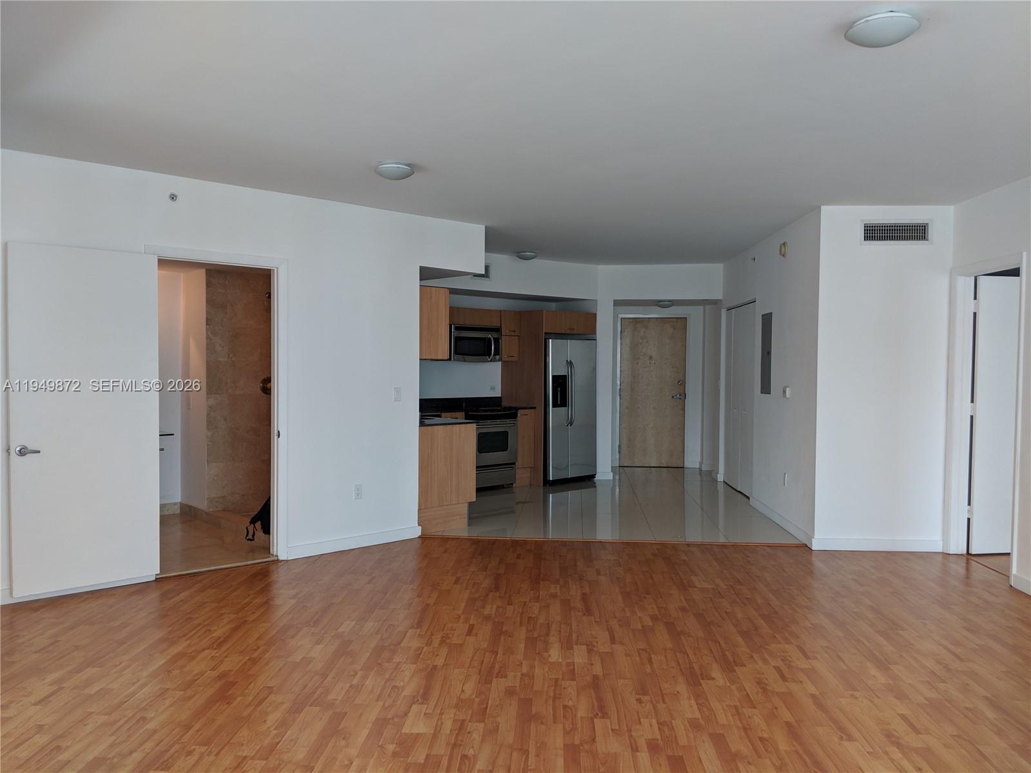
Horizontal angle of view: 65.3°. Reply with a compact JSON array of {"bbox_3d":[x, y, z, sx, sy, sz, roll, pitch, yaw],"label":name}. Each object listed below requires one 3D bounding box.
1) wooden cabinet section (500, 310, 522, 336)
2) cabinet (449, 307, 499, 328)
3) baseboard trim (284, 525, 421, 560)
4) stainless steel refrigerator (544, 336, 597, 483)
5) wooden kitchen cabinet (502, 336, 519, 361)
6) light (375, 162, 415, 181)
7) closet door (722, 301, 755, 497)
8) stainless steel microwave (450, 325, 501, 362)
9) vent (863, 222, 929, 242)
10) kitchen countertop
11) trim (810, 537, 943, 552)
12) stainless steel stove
[{"bbox_3d":[-0.171,-0.759,9.693,0.311,0.294,0.334,-1,3,-43],"label":"wooden cabinet section"},{"bbox_3d":[-0.559,-0.809,9.455,0.766,0.196,0.309,-1,2,-42],"label":"cabinet"},{"bbox_3d":[-1.248,1.241,6.413,1.206,0.088,0.015,-1,2,-42],"label":"baseboard trim"},{"bbox_3d":[0.443,0.304,10.068,0.885,1.758,0.795,-1,2,-42],"label":"stainless steel refrigerator"},{"bbox_3d":[-0.161,-0.464,9.824,0.275,0.306,0.309,-1,2,-42],"label":"wooden kitchen cabinet"},{"bbox_3d":[-0.762,-1.360,5.075,0.265,0.090,0.265,1,2,0],"label":"light"},{"bbox_3d":[2.576,0.143,9.287,0.035,2.107,1.448,1,2,3],"label":"closet door"},{"bbox_3d":[-0.564,-0.492,9.399,0.736,0.406,0.405,-1,2,-42],"label":"stainless steel microwave"},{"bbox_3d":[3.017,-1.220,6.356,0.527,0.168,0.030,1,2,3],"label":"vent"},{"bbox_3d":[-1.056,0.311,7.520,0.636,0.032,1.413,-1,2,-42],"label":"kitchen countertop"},{"bbox_3d":[2.899,1.276,6.449,1.035,0.090,0.015,1,2,3],"label":"trim"},{"bbox_3d":[-0.438,0.730,9.405,0.757,0.933,0.637,-1,2,-42],"label":"stainless steel stove"}]

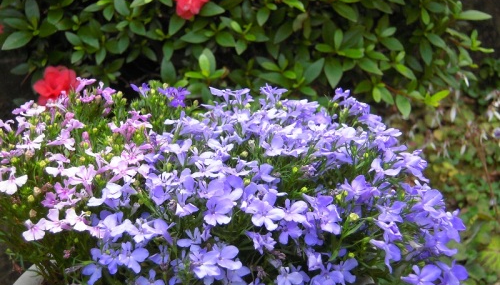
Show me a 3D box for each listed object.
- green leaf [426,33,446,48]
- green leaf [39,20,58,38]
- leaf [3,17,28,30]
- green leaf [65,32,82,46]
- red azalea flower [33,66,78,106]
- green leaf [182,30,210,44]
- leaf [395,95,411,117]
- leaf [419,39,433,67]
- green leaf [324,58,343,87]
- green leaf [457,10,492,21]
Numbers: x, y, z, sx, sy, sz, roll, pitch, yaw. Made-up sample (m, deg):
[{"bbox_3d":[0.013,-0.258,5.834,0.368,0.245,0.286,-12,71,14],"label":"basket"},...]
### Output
[{"bbox_3d":[0.218,-0.120,1.000,0.030,0.006,0.013,35,57,12],"label":"green leaf"},{"bbox_3d":[-0.251,-0.141,1.060,0.028,0.007,0.019,-29,63,0],"label":"green leaf"},{"bbox_3d":[-0.287,-0.145,1.050,0.037,0.007,0.015,20,54,-5],"label":"leaf"},{"bbox_3d":[-0.207,-0.122,1.000,0.029,0.006,0.013,37,58,16],"label":"green leaf"},{"bbox_3d":[-0.232,-0.067,1.020,0.055,0.051,0.036,-3,25,-7],"label":"red azalea flower"},{"bbox_3d":[-0.062,-0.122,0.980,0.036,0.006,0.018,-9,50,-10],"label":"green leaf"},{"bbox_3d":[0.175,-0.041,0.980,0.016,0.006,0.028,-17,73,-14],"label":"leaf"},{"bbox_3d":[0.207,-0.106,1.000,0.014,0.034,0.006,-6,-10,-5],"label":"leaf"},{"bbox_3d":[0.101,-0.084,1.030,0.022,0.007,0.043,-1,60,0],"label":"green leaf"},{"bbox_3d":[0.263,-0.147,1.000,0.041,0.006,0.016,-5,49,7],"label":"green leaf"}]

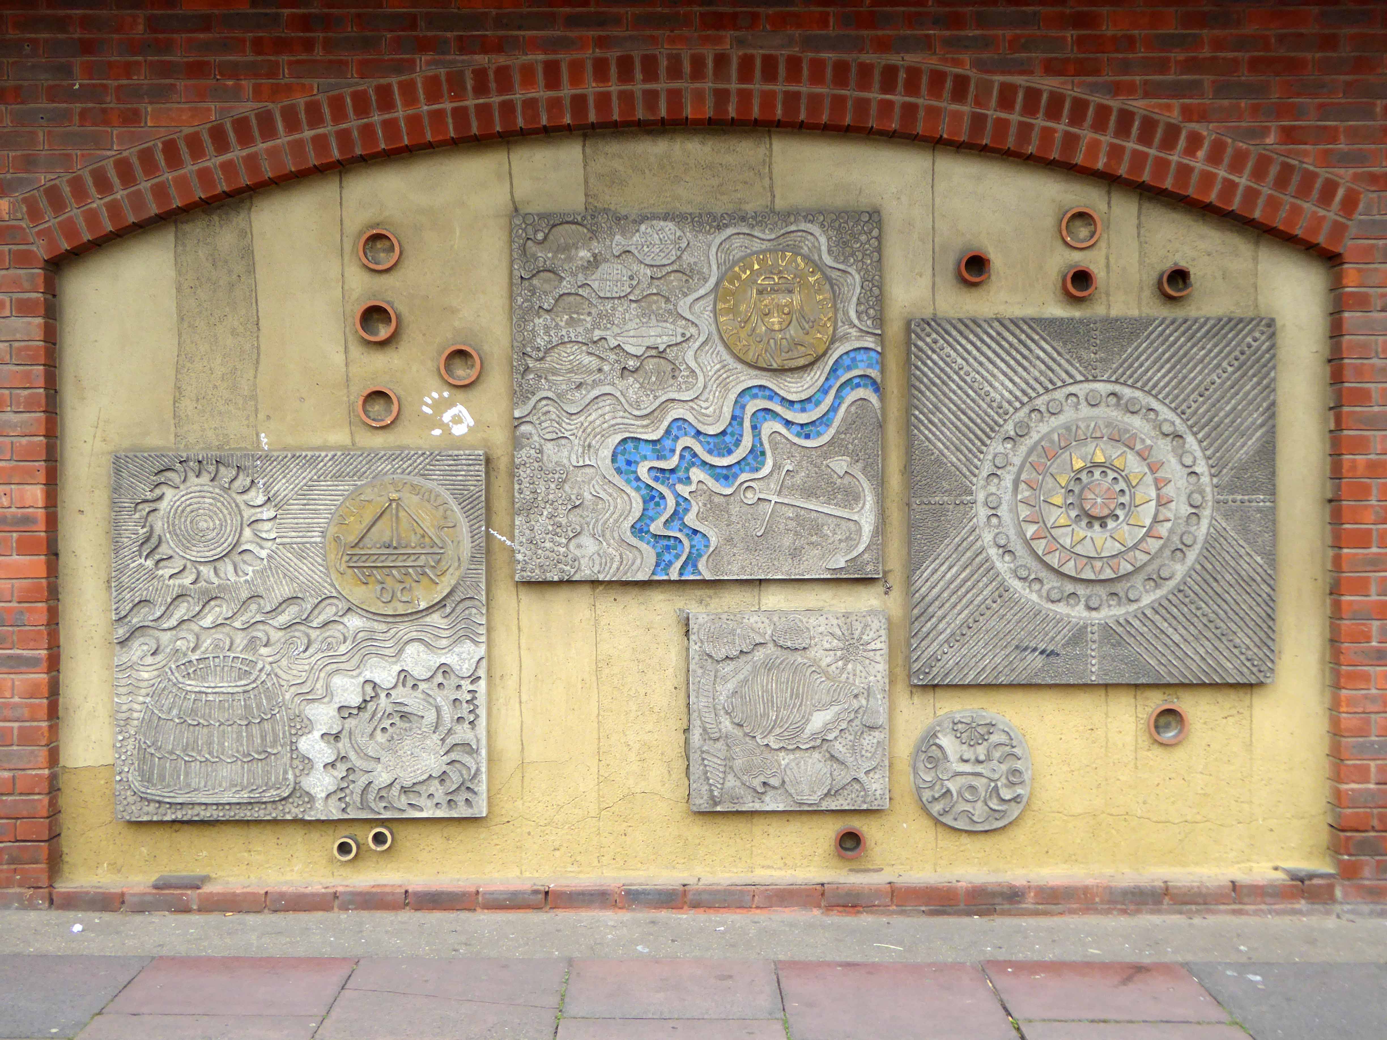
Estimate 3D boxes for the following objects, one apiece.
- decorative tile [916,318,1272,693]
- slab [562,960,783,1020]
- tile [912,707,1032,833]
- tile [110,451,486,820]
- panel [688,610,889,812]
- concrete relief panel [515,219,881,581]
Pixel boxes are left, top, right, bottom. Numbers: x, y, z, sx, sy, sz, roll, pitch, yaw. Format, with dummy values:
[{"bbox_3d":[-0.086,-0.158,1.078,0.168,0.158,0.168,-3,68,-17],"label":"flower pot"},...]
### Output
[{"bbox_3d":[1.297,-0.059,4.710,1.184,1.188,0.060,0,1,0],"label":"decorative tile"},{"bbox_3d":[-0.058,1.339,4.051,0.600,0.055,0.430,0,3,0],"label":"slab"},{"bbox_3d":[0.909,0.820,4.729,0.382,0.390,0.060,0,1,0],"label":"tile"},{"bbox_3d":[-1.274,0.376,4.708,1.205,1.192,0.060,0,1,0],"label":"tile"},{"bbox_3d":[0.313,0.622,4.719,0.647,0.651,0.055,0,1,0],"label":"panel"},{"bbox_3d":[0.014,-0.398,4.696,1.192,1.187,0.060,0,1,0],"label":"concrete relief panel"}]

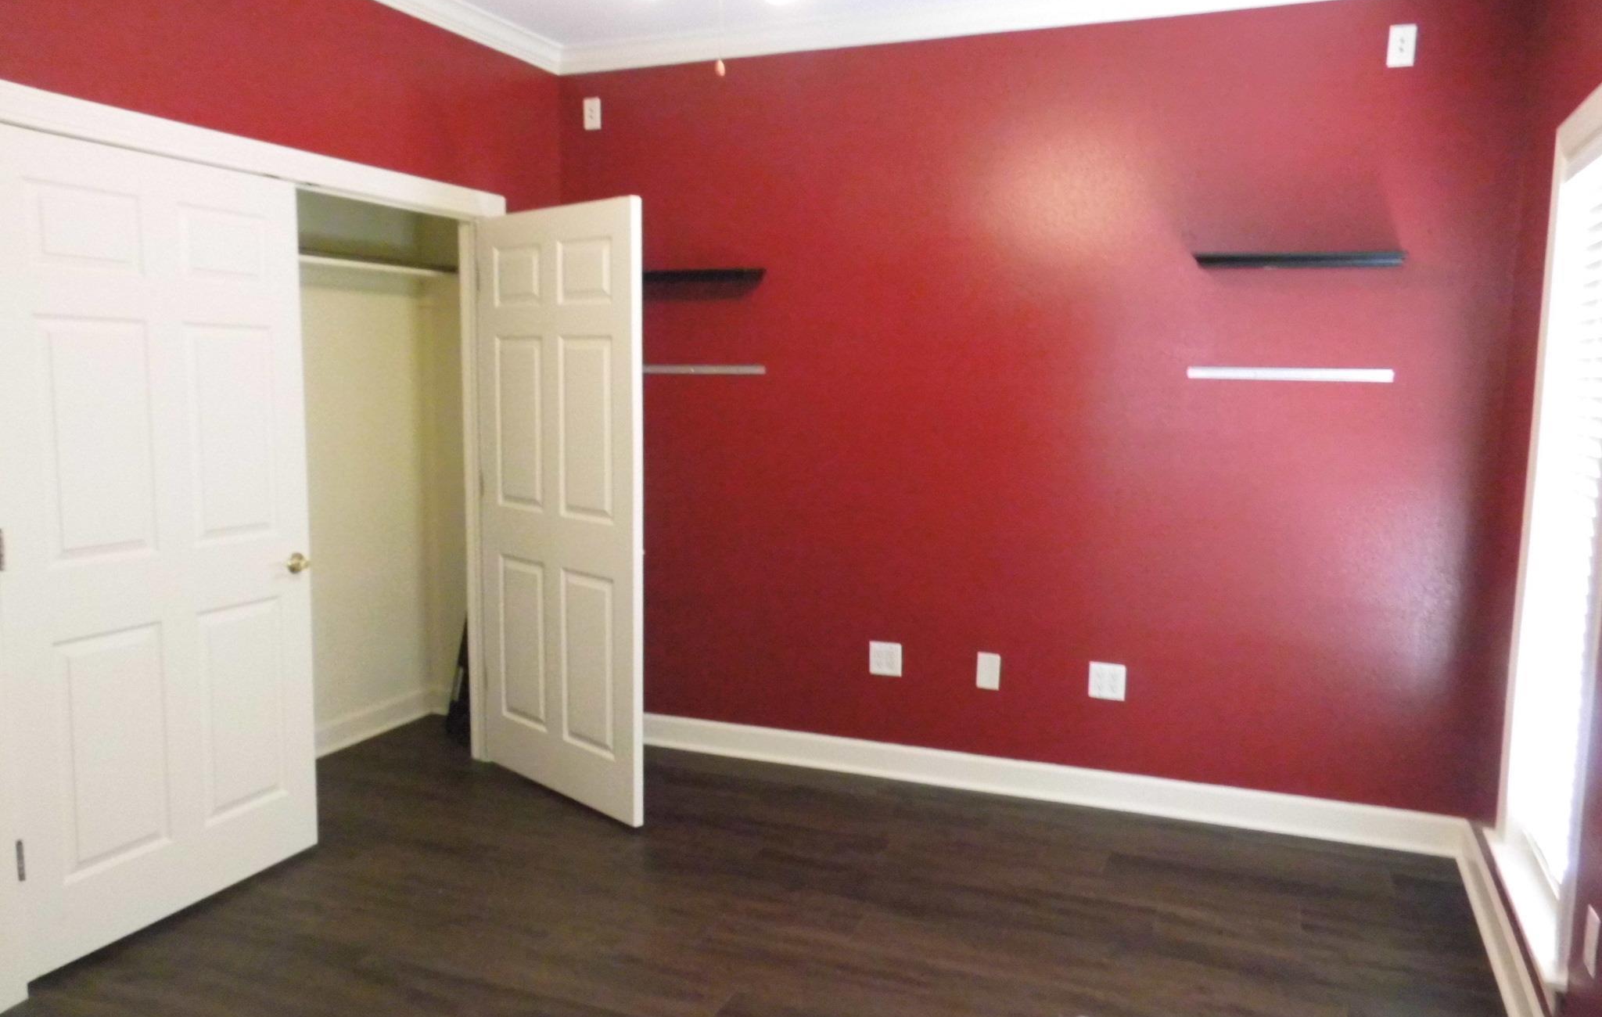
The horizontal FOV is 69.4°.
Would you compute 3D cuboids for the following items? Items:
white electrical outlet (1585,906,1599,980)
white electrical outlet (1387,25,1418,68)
[{"bbox_3d":[1.465,0.801,2.135,0.010,0.119,0.078,3,7,23],"label":"white electrical outlet"},{"bbox_3d":[1.806,-1.389,3.473,0.075,0.121,0.010,3,7,21],"label":"white electrical outlet"}]

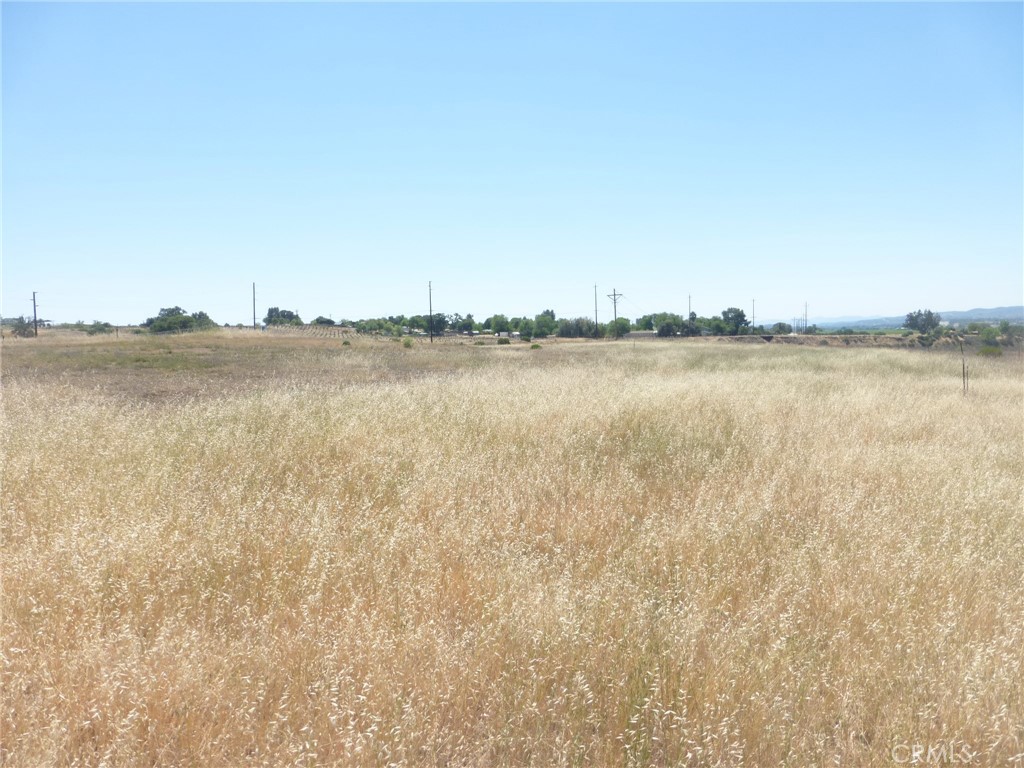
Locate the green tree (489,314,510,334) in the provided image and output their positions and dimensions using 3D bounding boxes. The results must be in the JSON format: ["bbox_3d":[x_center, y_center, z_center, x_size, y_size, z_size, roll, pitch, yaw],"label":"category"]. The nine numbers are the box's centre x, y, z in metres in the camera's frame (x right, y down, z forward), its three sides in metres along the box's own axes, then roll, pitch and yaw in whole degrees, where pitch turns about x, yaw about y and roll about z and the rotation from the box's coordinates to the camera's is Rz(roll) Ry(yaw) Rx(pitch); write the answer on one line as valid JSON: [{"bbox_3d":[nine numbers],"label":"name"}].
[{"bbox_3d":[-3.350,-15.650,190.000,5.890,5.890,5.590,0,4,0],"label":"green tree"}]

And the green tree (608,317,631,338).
[{"bbox_3d":[24.980,-13.130,165.000,5.110,5.110,4.860,0,4,0],"label":"green tree"}]

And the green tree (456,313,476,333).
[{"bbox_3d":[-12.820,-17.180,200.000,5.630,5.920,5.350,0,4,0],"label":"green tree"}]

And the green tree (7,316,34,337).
[{"bbox_3d":[-82.730,-9.630,120.000,4.060,3.550,3.850,0,4,0],"label":"green tree"}]

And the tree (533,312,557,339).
[{"bbox_3d":[7.690,-14.080,168.000,5.680,6.630,5.390,0,4,0],"label":"tree"}]

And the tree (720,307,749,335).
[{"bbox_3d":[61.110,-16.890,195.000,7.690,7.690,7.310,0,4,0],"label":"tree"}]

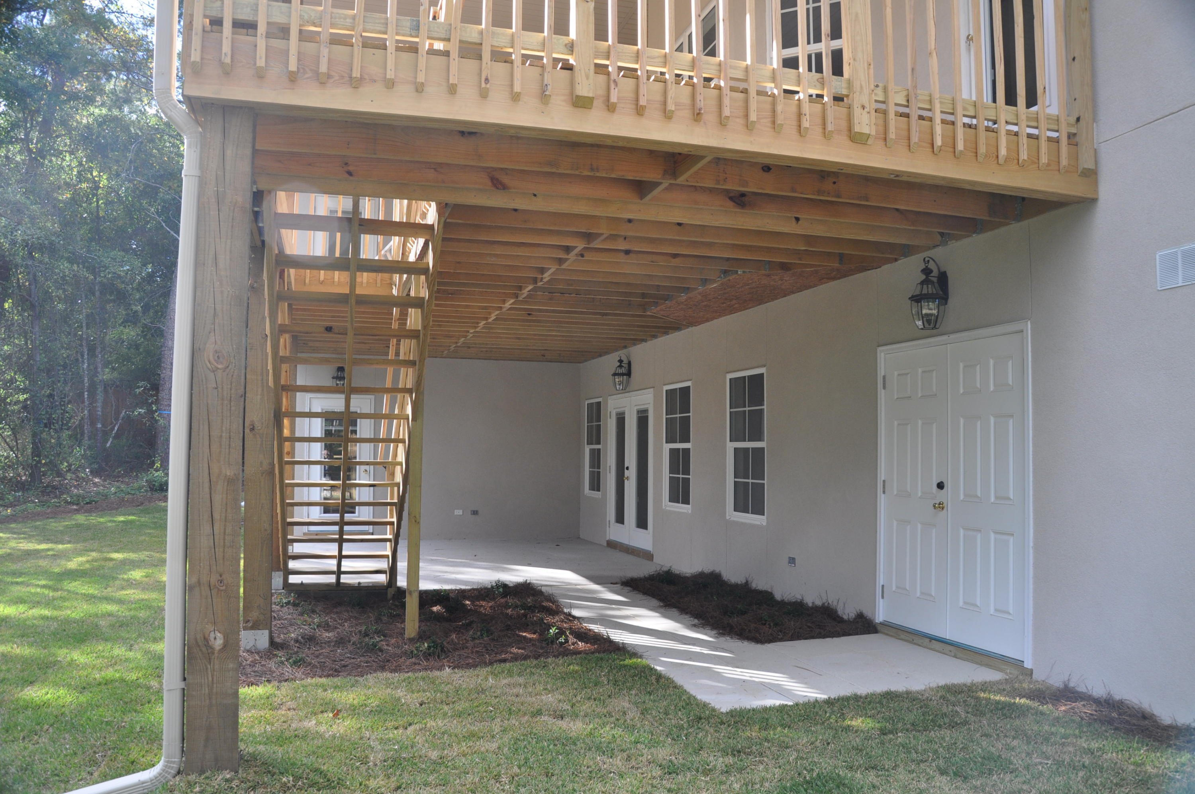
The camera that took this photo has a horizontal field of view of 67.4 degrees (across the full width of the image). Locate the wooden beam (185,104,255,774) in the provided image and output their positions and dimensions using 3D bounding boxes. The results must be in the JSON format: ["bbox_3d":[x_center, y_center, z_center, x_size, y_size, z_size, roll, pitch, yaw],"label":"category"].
[{"bbox_3d":[-1.514,0.142,3.576,0.195,2.640,0.195,1,-4,-17],"label":"wooden beam"}]

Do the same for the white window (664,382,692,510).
[{"bbox_3d":[0.965,0.605,10.749,0.100,1.530,0.900,1,-4,-17],"label":"white window"}]

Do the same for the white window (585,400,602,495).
[{"bbox_3d":[-0.050,0.805,14.119,0.100,1.530,0.900,1,-4,-17],"label":"white window"}]

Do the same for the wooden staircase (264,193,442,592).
[{"bbox_3d":[-2.064,0.323,7.330,1.120,3.100,4.500,1,-4,-17],"label":"wooden staircase"}]

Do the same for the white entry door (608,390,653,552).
[{"bbox_3d":[0.449,1.008,12.441,0.110,2.120,1.920,1,-4,-17],"label":"white entry door"}]

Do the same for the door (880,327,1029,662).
[{"bbox_3d":[2.370,0.623,6.073,0.100,2.060,1.560,1,-4,-17],"label":"door"}]

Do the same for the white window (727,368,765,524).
[{"bbox_3d":[1.497,0.497,8.975,0.100,1.530,0.900,1,-4,-17],"label":"white window"}]

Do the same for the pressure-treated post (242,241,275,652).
[{"bbox_3d":[-2.241,0.319,5.961,0.185,2.700,0.185,1,-4,-17],"label":"pressure-treated post"}]

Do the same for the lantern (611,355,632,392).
[{"bbox_3d":[0.329,-0.330,12.437,0.280,0.520,0.250,1,-4,-17],"label":"lantern"}]

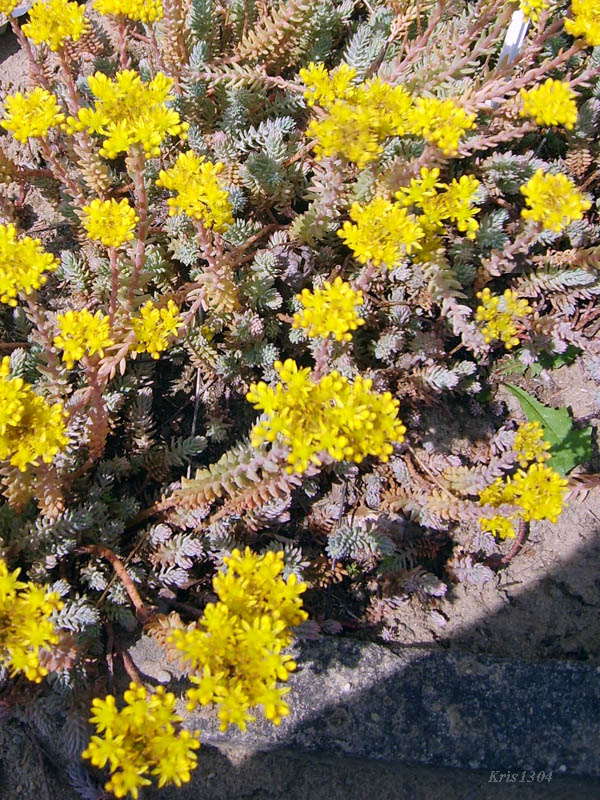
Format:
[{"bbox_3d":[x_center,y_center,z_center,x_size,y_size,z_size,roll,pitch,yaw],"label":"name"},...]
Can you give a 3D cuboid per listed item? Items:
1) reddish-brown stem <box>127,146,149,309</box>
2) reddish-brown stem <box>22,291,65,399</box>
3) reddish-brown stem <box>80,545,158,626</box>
[{"bbox_3d":[-0.132,-0.134,0.645,0.011,0.134,0.011,10,31,0],"label":"reddish-brown stem"},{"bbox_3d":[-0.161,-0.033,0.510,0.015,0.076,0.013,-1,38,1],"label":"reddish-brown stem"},{"bbox_3d":[-0.101,0.102,0.452,0.058,0.012,0.017,37,65,21],"label":"reddish-brown stem"}]

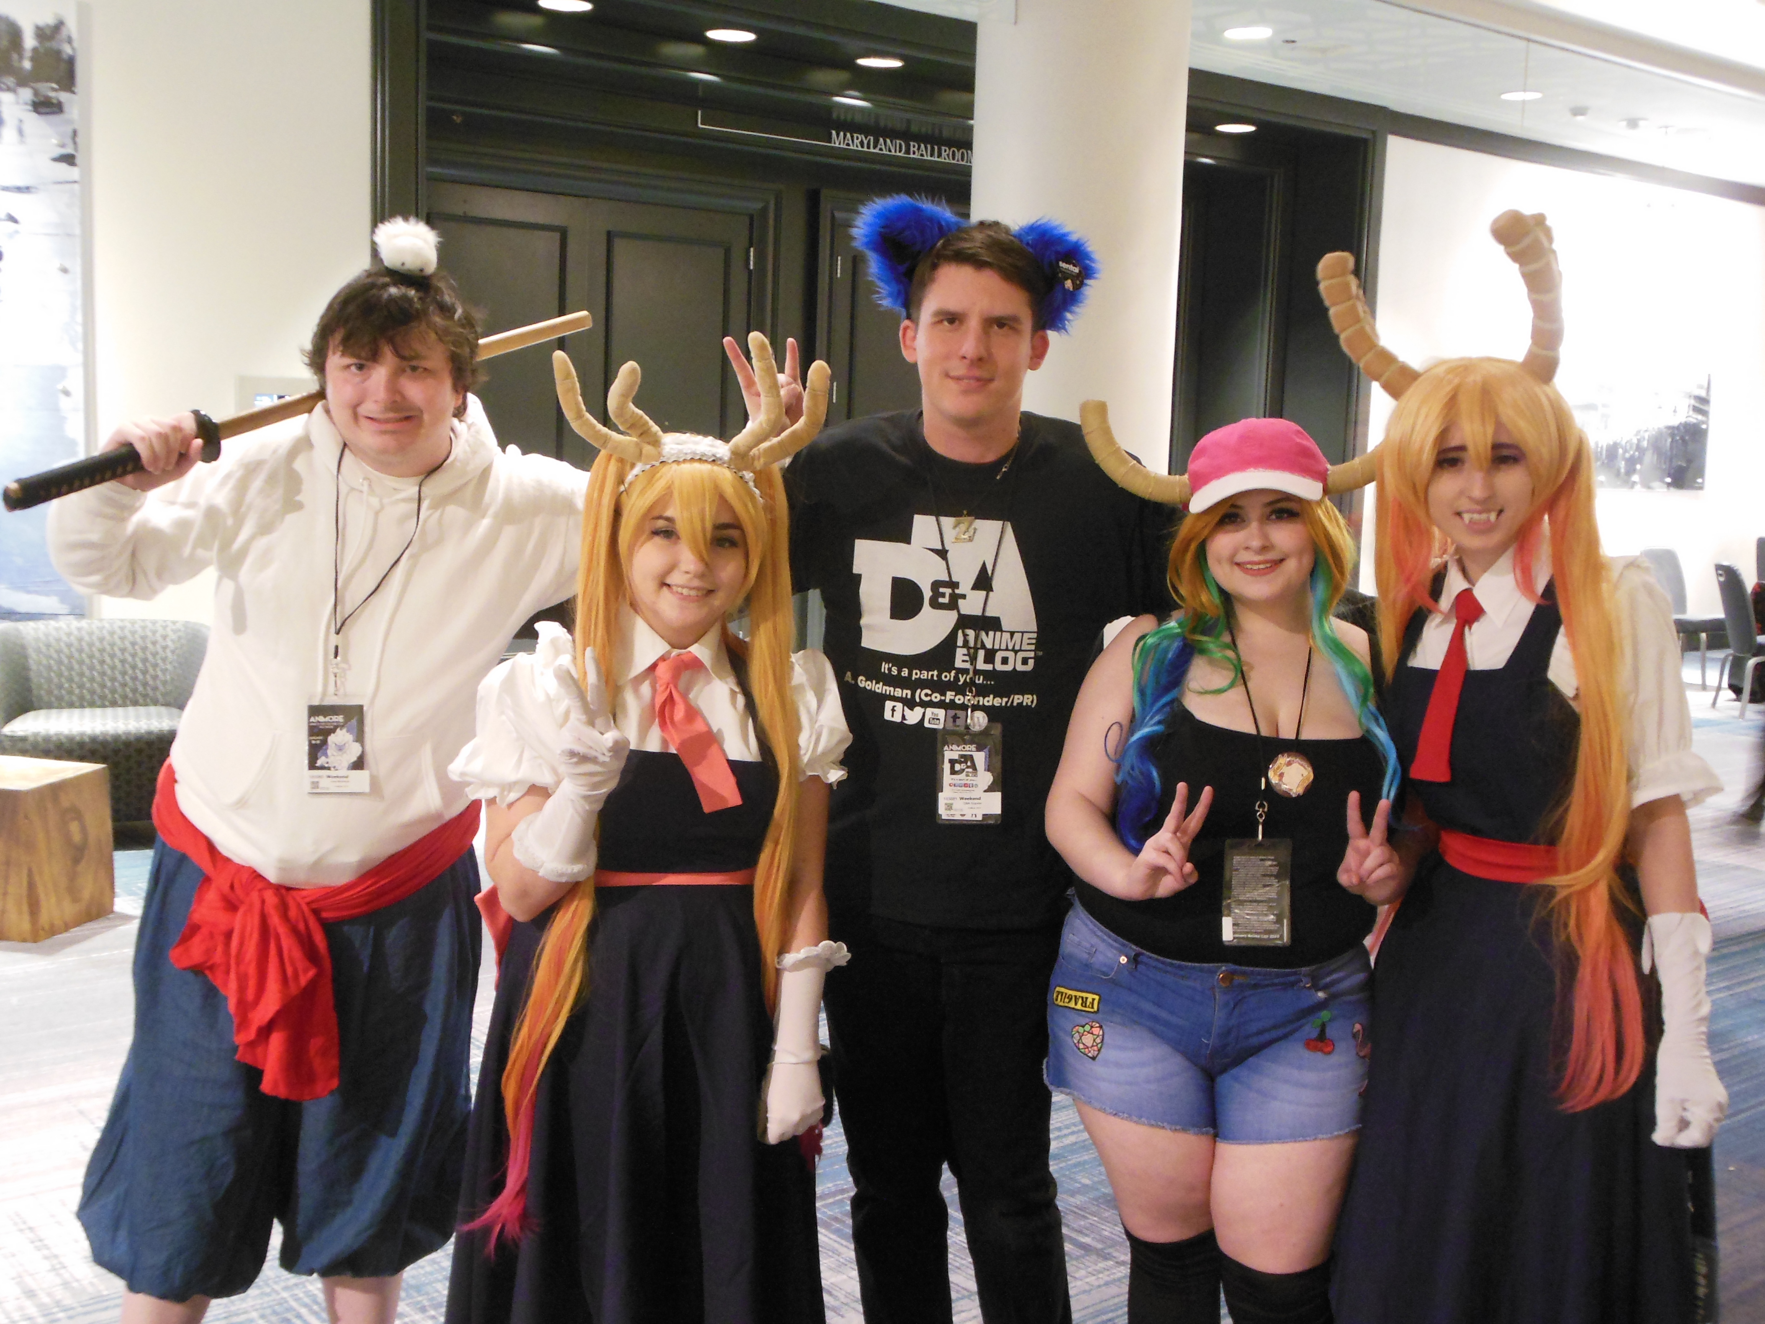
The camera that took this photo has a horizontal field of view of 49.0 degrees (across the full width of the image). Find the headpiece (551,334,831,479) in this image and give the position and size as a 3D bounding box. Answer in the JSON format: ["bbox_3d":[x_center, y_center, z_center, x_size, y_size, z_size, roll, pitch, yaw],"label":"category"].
[{"bbox_3d":[-0.205,-0.270,2.090,0.290,0.165,0.130,3,8,-12],"label":"headpiece"}]

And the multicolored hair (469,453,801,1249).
[{"bbox_3d":[-0.263,0.185,2.090,0.335,0.850,0.260,1,8,-11],"label":"multicolored hair"}]

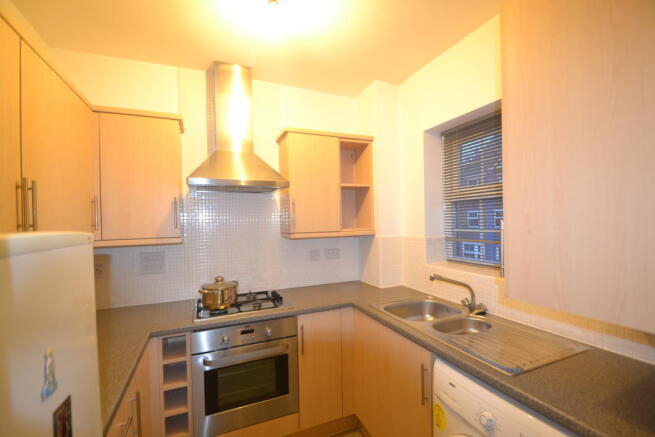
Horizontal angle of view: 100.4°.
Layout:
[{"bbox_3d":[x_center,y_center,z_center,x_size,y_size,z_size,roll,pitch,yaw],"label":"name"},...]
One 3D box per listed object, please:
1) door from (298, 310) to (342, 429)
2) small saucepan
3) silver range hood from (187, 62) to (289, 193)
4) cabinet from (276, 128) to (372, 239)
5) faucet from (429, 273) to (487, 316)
[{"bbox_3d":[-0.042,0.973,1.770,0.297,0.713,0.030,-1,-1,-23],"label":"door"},{"bbox_3d":[-0.686,0.463,1.745,0.192,0.180,0.265,-2,-1,38],"label":"small saucepan"},{"bbox_3d":[-0.640,-0.651,1.948,0.607,0.911,0.467,-1,-1,-23],"label":"silver range hood"},{"bbox_3d":[-0.005,-0.257,2.280,0.733,0.814,0.345,-1,-1,-23],"label":"cabinet"},{"bbox_3d":[0.776,0.455,1.634,0.314,0.223,0.142,-1,-1,22],"label":"faucet"}]

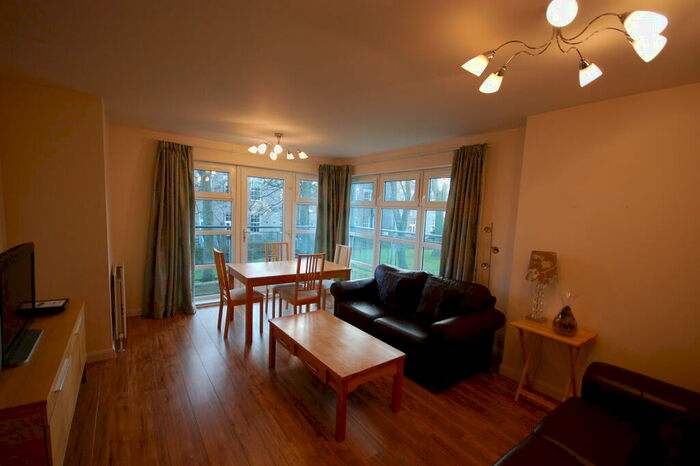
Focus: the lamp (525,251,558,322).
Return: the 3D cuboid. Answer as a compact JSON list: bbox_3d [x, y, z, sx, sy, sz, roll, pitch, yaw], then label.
[{"bbox_3d":[1.676,0.481,2.571,0.230,0.590,0.230,-1,7,-36],"label":"lamp"}]

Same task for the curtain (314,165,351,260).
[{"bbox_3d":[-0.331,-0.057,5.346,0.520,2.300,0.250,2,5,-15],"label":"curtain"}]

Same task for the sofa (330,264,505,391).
[{"bbox_3d":[0.639,0.900,3.303,0.900,0.840,1.770,-2,7,-39],"label":"sofa"}]

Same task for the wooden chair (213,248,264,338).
[{"bbox_3d":[-1.361,0.710,3.526,0.480,1.000,0.440,-1,7,-36],"label":"wooden chair"}]

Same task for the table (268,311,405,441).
[{"bbox_3d":[-0.181,1.124,2.536,0.608,0.462,1.168,-2,7,-39],"label":"table"}]

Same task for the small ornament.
[{"bbox_3d":[1.722,0.645,2.307,0.165,0.320,0.165,0,6,-34],"label":"small ornament"}]

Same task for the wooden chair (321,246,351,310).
[{"bbox_3d":[-0.296,0.692,4.229,0.480,1.000,0.440,-1,7,-36],"label":"wooden chair"}]

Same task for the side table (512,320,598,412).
[{"bbox_3d":[1.657,1.119,2.433,0.390,0.650,0.490,0,6,-34],"label":"side table"}]

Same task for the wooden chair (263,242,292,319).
[{"bbox_3d":[-0.964,0.676,4.158,0.430,1.000,0.510,-1,6,-38],"label":"wooden chair"}]

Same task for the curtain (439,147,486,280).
[{"bbox_3d":[1.321,0.172,3.455,0.160,2.320,0.470,-1,6,-35],"label":"curtain"}]

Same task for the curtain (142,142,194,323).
[{"bbox_3d":[-2.404,-0.018,3.881,0.600,2.290,0.210,-1,6,-35],"label":"curtain"}]

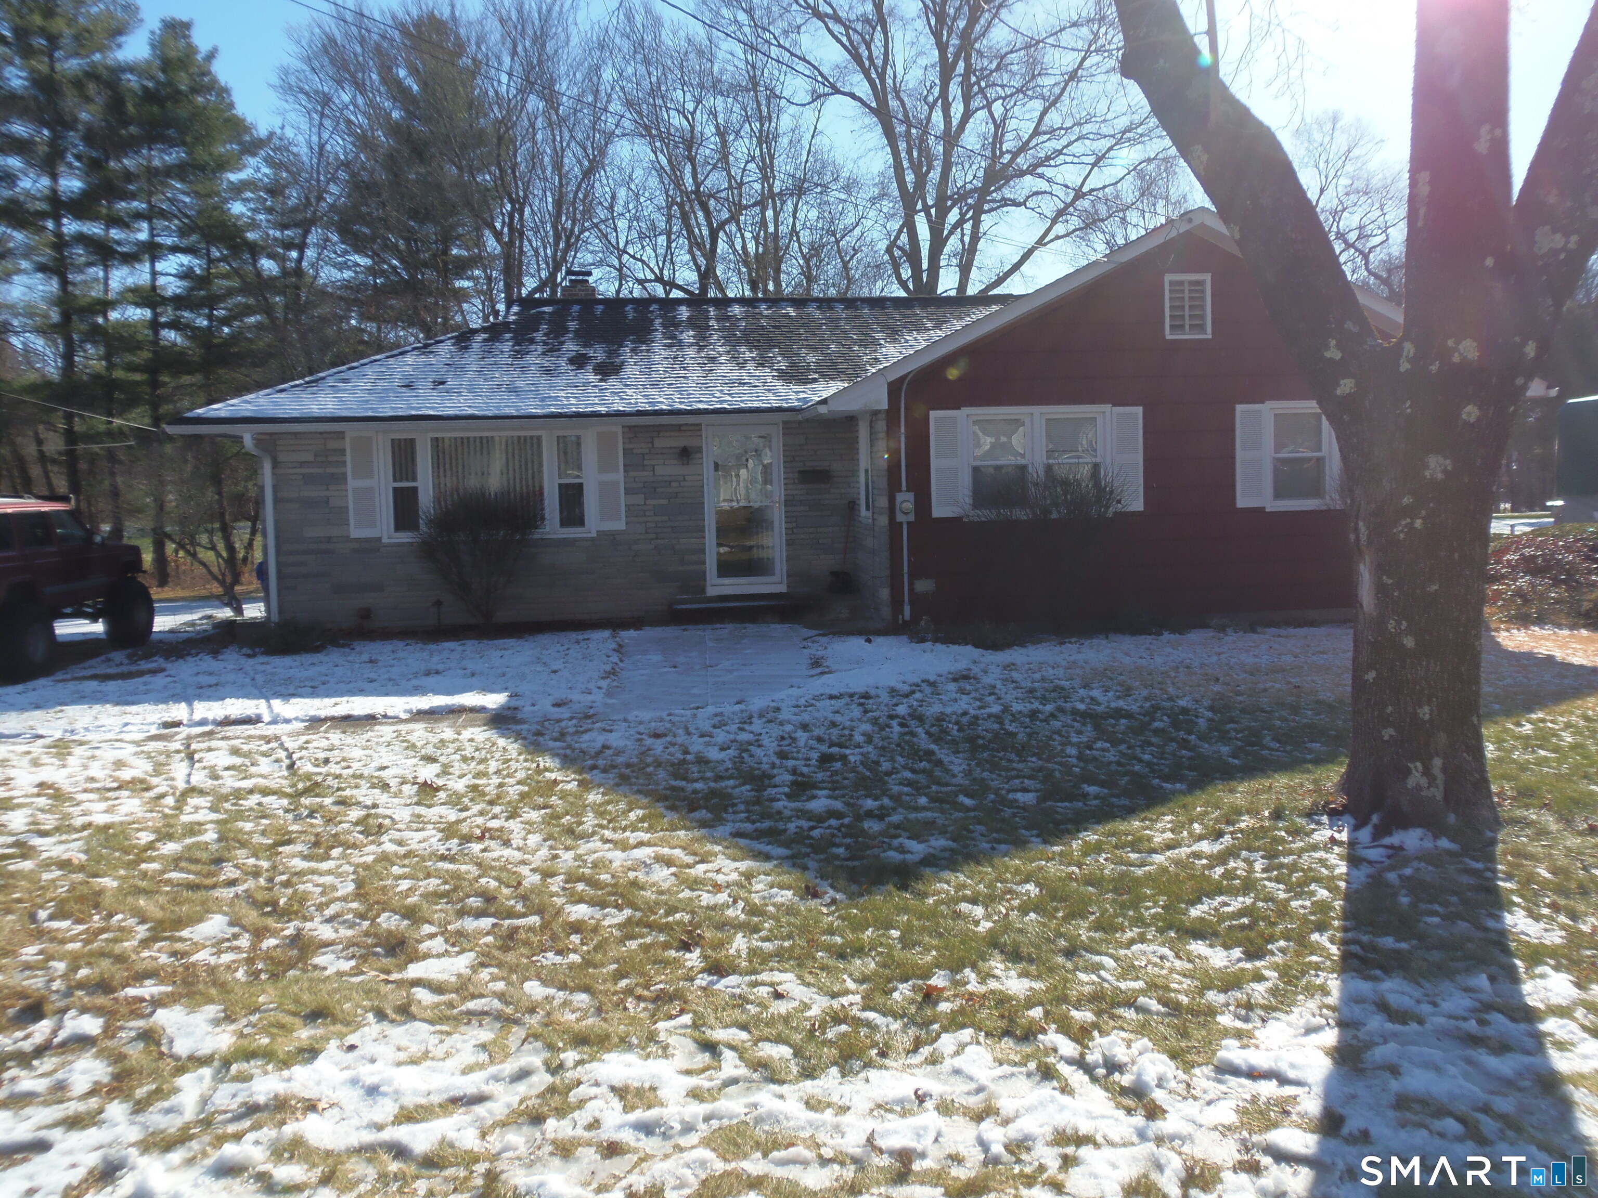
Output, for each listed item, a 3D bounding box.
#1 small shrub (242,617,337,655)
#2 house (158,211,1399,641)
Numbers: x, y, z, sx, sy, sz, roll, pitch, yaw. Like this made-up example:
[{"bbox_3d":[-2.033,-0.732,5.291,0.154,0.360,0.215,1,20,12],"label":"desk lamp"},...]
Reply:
[{"bbox_3d":[-5.734,0.412,12.521,0.980,0.400,0.800,-2,4,-5],"label":"small shrub"},{"bbox_3d":[0.359,-2.214,16.296,15.700,4.500,9.800,-2,4,-5],"label":"house"}]

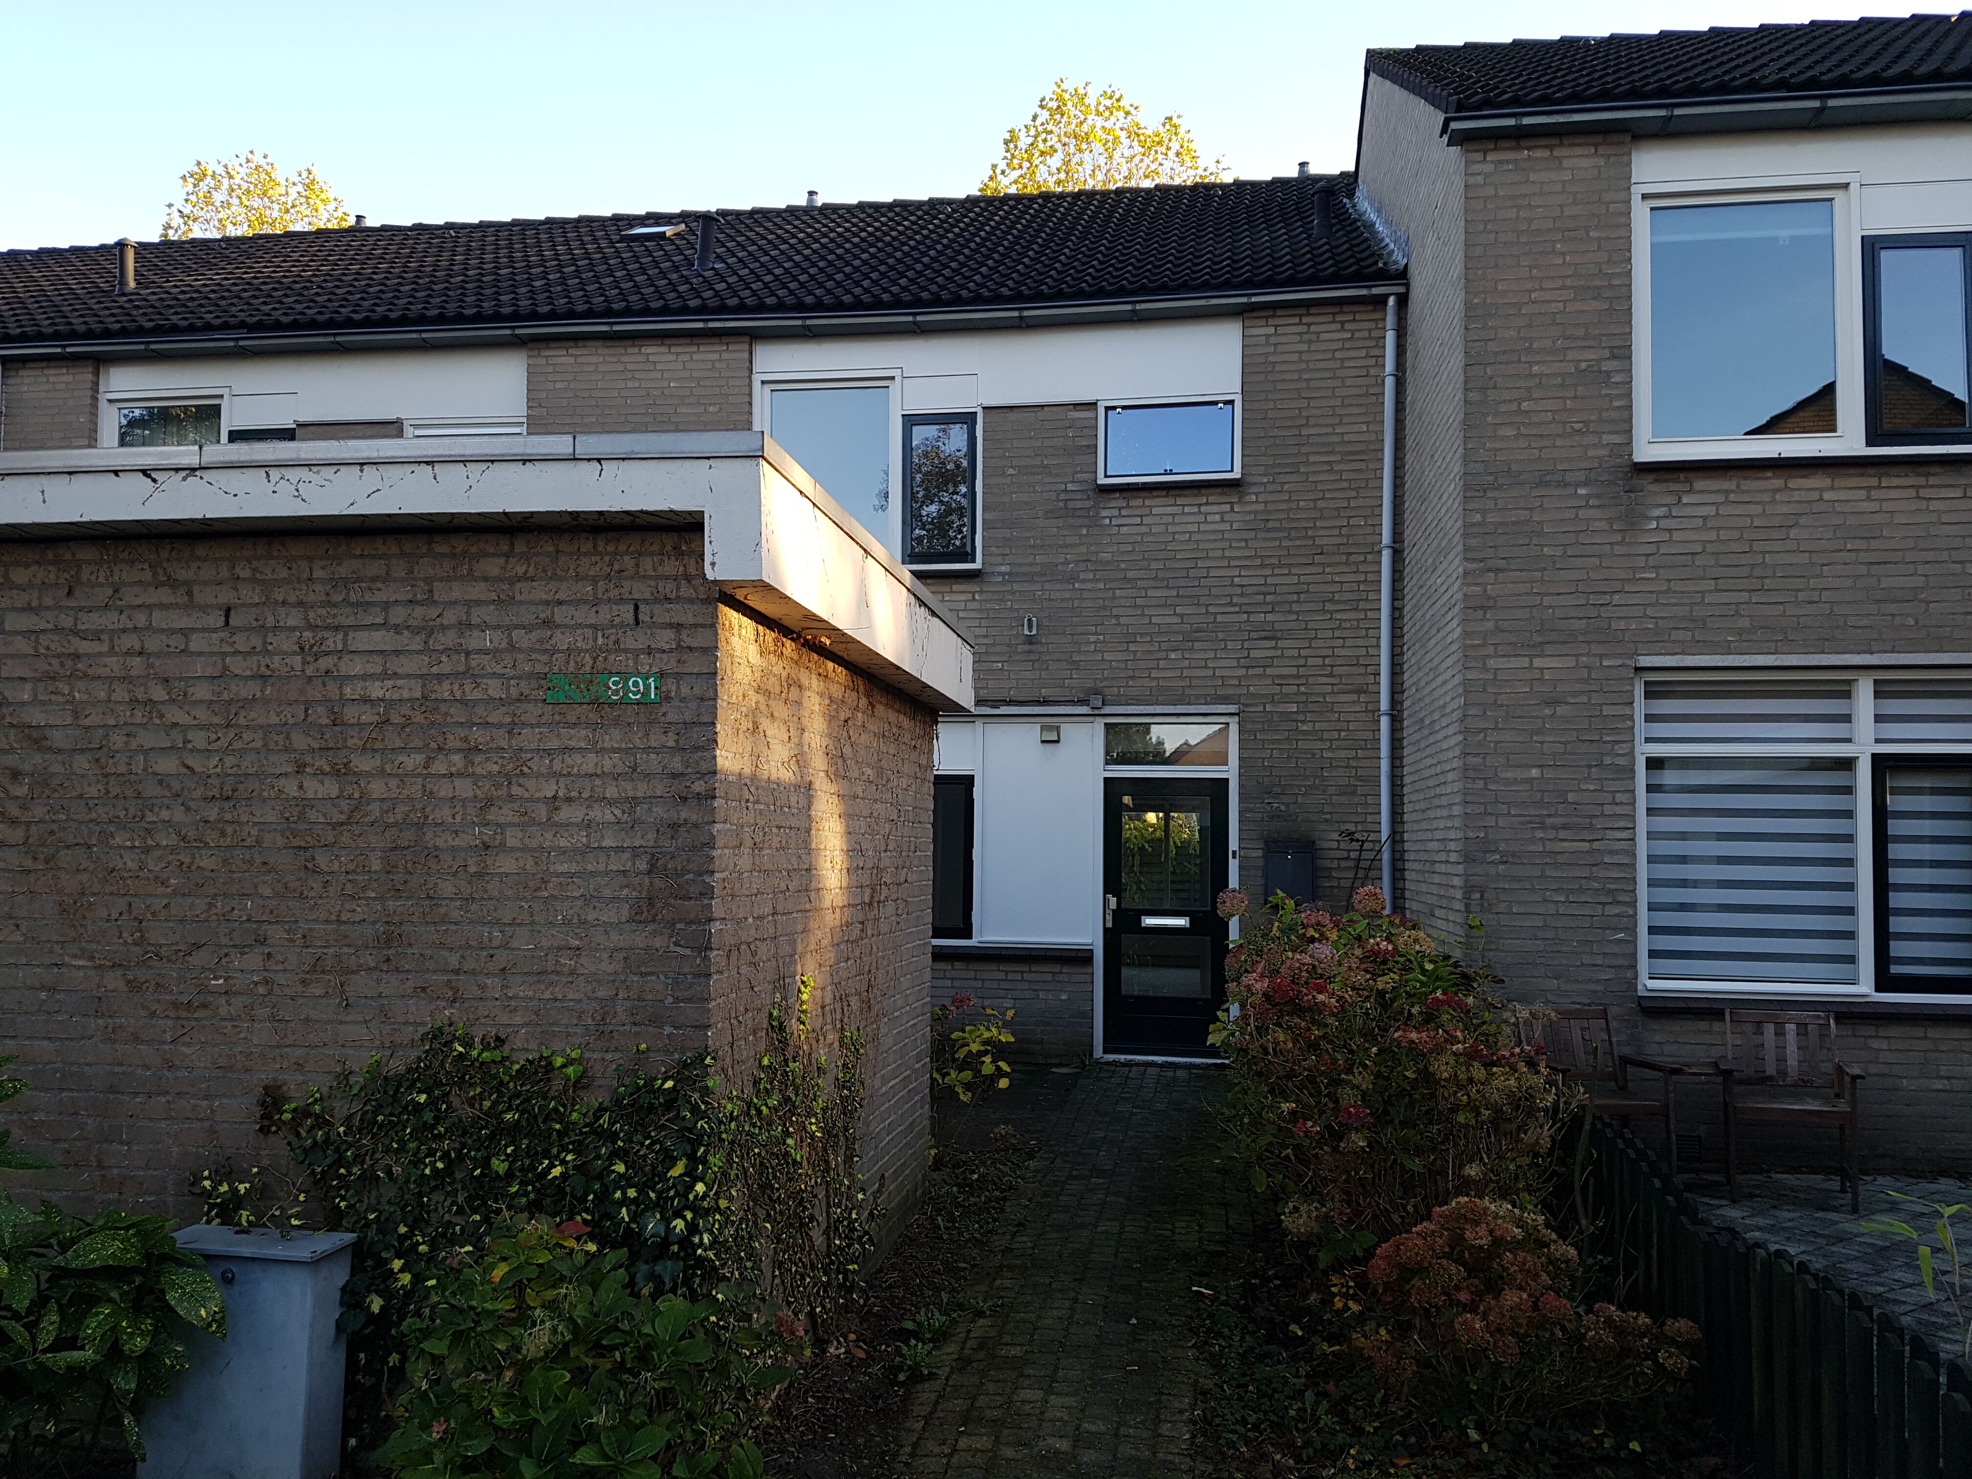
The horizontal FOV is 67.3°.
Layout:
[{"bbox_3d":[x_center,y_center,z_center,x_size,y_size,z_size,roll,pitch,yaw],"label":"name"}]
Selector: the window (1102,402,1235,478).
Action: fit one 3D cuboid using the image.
[{"bbox_3d":[1.316,-2.147,10.650,0.932,0.548,0.060,0,-3,9],"label":"window"}]

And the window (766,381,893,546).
[{"bbox_3d":[-1.155,-2.005,11.012,0.922,1.226,0.060,0,-3,9],"label":"window"}]

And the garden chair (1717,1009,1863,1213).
[{"bbox_3d":[3.739,1.733,6.976,0.600,0.840,0.560,0,-3,16],"label":"garden chair"}]

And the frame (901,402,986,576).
[{"bbox_3d":[-0.321,-1.828,10.877,0.613,1.210,0.100,0,-3,9],"label":"frame"}]

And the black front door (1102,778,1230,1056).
[{"bbox_3d":[1.279,1.250,10.490,0.880,1.956,0.060,0,-3,9],"label":"black front door"}]

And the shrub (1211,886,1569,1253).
[{"bbox_3d":[1.740,1.395,6.600,1.450,1.430,1.350,0,-3,9],"label":"shrub"}]

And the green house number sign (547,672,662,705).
[{"bbox_3d":[-0.998,-0.132,3.858,0.311,0.077,0.012,0,-3,9],"label":"green house number sign"}]

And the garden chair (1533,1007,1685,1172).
[{"bbox_3d":[2.889,1.728,7.043,0.600,0.840,0.560,1,-3,-10],"label":"garden chair"}]

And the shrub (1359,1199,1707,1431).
[{"bbox_3d":[1.700,1.717,4.750,0.980,0.580,0.800,0,-3,9],"label":"shrub"}]

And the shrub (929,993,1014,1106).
[{"bbox_3d":[-0.100,1.760,8.099,0.560,0.750,0.550,0,-3,9],"label":"shrub"}]

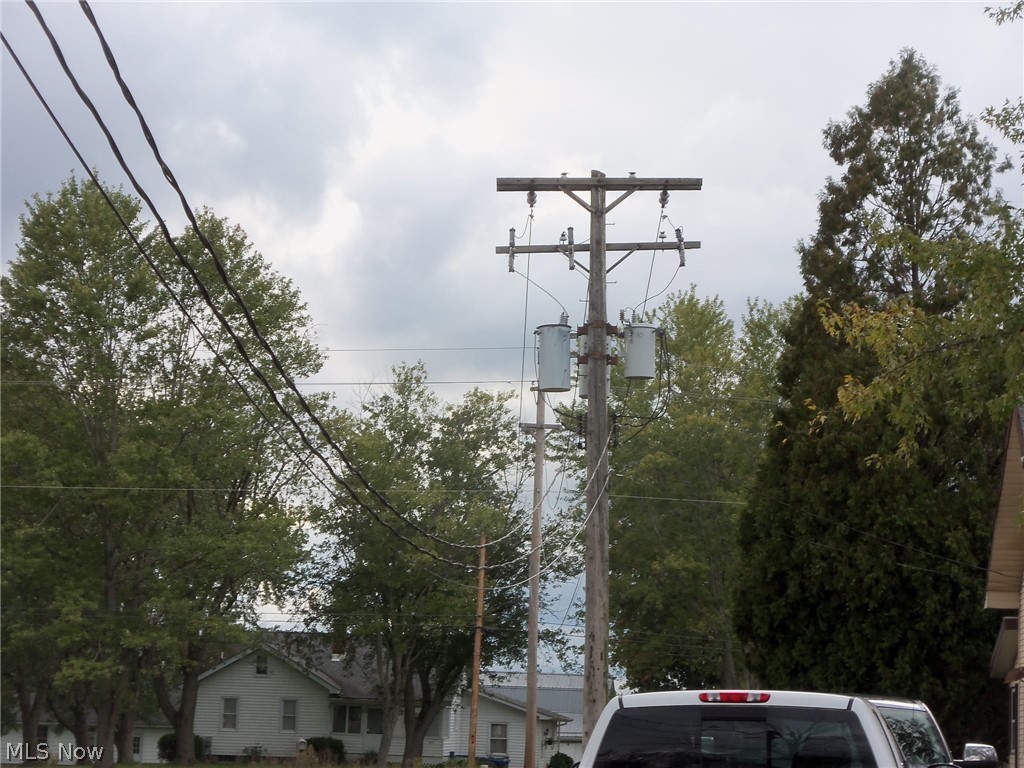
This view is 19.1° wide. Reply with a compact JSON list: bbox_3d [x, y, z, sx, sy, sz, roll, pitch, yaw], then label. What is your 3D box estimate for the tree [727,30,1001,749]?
[{"bbox_3d":[6.922,0.770,54.748,5.900,13.773,5.800,0,-6,0],"label":"tree"}]

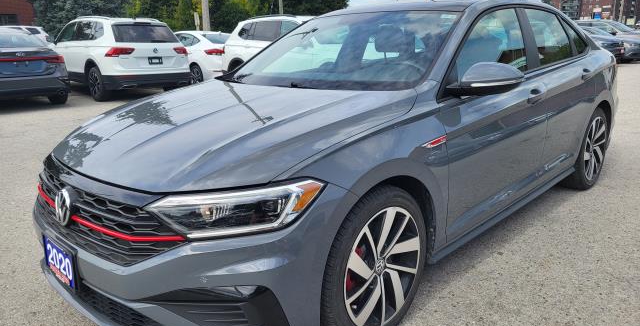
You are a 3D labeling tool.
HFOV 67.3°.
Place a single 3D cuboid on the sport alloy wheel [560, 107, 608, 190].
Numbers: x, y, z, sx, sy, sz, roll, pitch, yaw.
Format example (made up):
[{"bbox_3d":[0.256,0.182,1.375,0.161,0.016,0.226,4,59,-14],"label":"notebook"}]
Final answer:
[{"bbox_3d":[2.063,-0.124,3.793,0.225,0.655,0.660,13,20,43],"label":"sport alloy wheel"}]

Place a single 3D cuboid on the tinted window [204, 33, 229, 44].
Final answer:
[{"bbox_3d":[-2.323,-3.117,12.178,1.200,0.120,0.675,-11,43,-36],"label":"tinted window"}]

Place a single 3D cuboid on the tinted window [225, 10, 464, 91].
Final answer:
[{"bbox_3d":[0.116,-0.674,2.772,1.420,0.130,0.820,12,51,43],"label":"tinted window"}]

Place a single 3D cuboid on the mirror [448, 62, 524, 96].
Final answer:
[{"bbox_3d":[0.769,-0.386,2.194,0.240,0.155,0.210,12,20,43],"label":"mirror"}]

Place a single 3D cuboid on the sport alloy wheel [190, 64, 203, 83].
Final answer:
[{"bbox_3d":[-2.975,-2.140,11.994,0.220,0.635,0.635,-12,18,-36],"label":"sport alloy wheel"}]

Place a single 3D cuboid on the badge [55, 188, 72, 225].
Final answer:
[{"bbox_3d":[-0.973,0.164,1.828,0.147,0.147,0.025,12,8,43],"label":"badge"}]

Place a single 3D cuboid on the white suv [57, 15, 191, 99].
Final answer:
[{"bbox_3d":[-4.776,-2.484,11.134,1.840,1.680,4.700,-13,19,-40],"label":"white suv"}]

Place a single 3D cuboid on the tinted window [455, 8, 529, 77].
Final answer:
[{"bbox_3d":[0.904,-0.644,2.553,0.970,0.409,0.090,-15,-4,-44],"label":"tinted window"}]

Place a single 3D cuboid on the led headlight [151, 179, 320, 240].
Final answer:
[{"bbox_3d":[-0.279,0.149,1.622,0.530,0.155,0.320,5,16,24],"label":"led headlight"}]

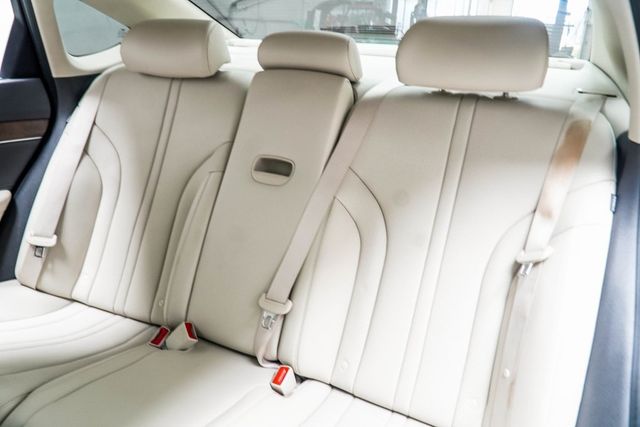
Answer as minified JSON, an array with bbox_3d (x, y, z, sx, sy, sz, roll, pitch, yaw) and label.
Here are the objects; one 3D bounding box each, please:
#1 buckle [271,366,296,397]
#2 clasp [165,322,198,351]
[{"bbox_3d":[-0.074,0.345,1.016,0.023,0.059,0.041,12,48,26],"label":"buckle"},{"bbox_3d":[-0.306,0.280,1.108,0.025,0.063,0.043,28,26,-52],"label":"clasp"}]

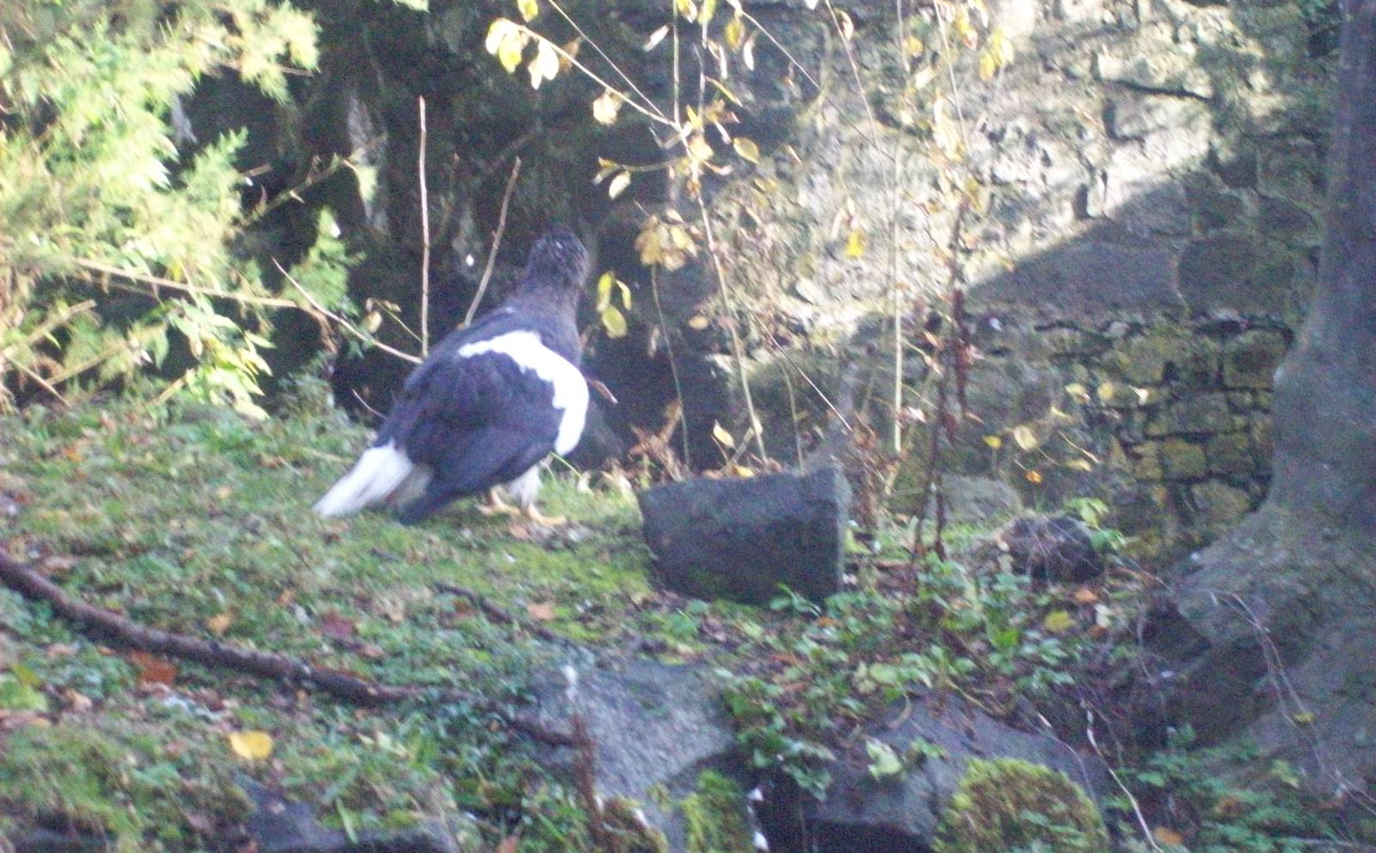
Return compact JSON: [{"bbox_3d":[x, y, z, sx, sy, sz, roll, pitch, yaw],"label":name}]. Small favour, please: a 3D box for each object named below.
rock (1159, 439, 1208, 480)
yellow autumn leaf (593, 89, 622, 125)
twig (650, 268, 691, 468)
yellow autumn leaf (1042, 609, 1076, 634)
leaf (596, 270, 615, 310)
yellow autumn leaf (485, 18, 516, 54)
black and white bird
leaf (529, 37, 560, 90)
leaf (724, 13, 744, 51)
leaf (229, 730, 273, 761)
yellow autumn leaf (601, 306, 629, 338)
[{"bbox_3d":[1.329,0.088,11.500,0.135,0.110,0.120,0,6,0],"label":"rock"},{"bbox_3d":[-0.201,-0.797,10.700,0.072,0.091,0.040,0,6,-1],"label":"yellow autumn leaf"},{"bbox_3d":[-0.043,-0.146,10.700,0.037,0.509,0.025,-10,6,0],"label":"twig"},{"bbox_3d":[0.760,0.400,8.800,0.068,0.035,0.060,0,6,0],"label":"yellow autumn leaf"},{"bbox_3d":[-0.205,-0.339,10.700,0.048,0.102,0.025,0,6,-1],"label":"leaf"},{"bbox_3d":[-0.466,-0.973,10.700,0.078,0.094,0.035,0,6,-2],"label":"yellow autumn leaf"},{"bbox_3d":[-0.525,-0.112,9.550,0.640,0.640,0.320,-4,7,-35],"label":"black and white bird"},{"bbox_3d":[-0.359,-0.904,10.700,0.078,0.123,0.040,0,6,-2],"label":"leaf"},{"bbox_3d":[0.106,-0.918,10.000,0.049,0.084,0.025,0,6,0],"label":"leaf"},{"bbox_3d":[-0.794,0.580,7.800,0.082,0.040,0.060,0,6,0],"label":"leaf"},{"bbox_3d":[-0.169,-0.239,9.900,0.060,0.074,0.025,0,6,0],"label":"yellow autumn leaf"}]

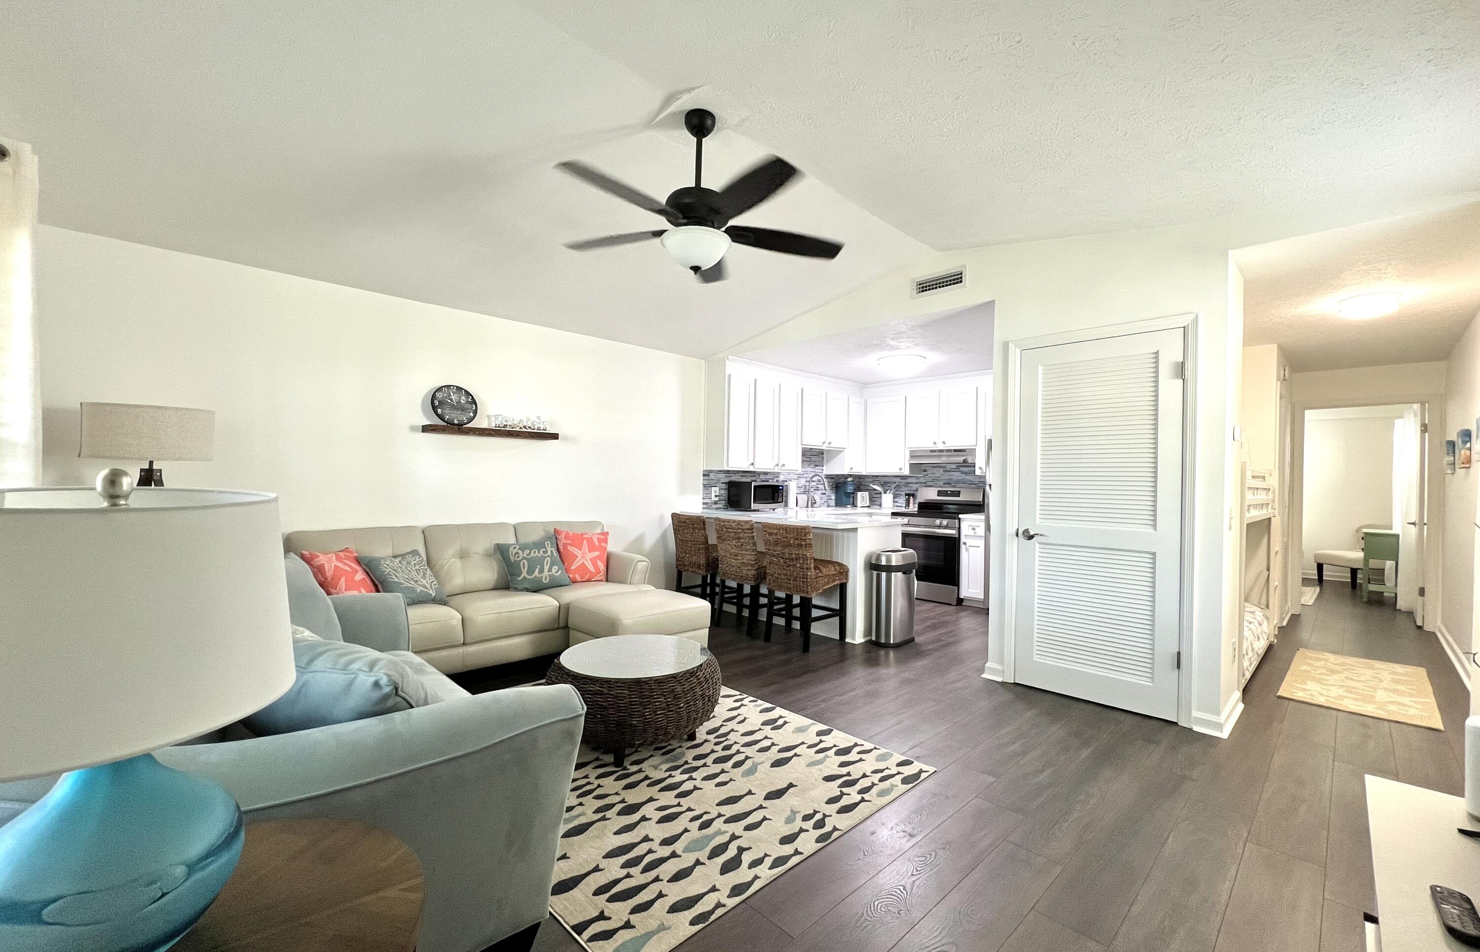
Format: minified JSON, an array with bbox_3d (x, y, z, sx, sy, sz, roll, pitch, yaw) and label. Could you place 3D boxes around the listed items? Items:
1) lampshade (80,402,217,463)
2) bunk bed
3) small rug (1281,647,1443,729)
[{"bbox_3d":[-2.969,-0.211,2.787,0.460,0.265,0.390,1,0,-42],"label":"lampshade"},{"bbox_3d":[3.273,0.623,4.237,2.020,1.390,1.060,1,0,-42],"label":"bunk bed"},{"bbox_3d":[3.984,1.321,3.584,1.555,0.010,0.610,2,-1,-41],"label":"small rug"}]

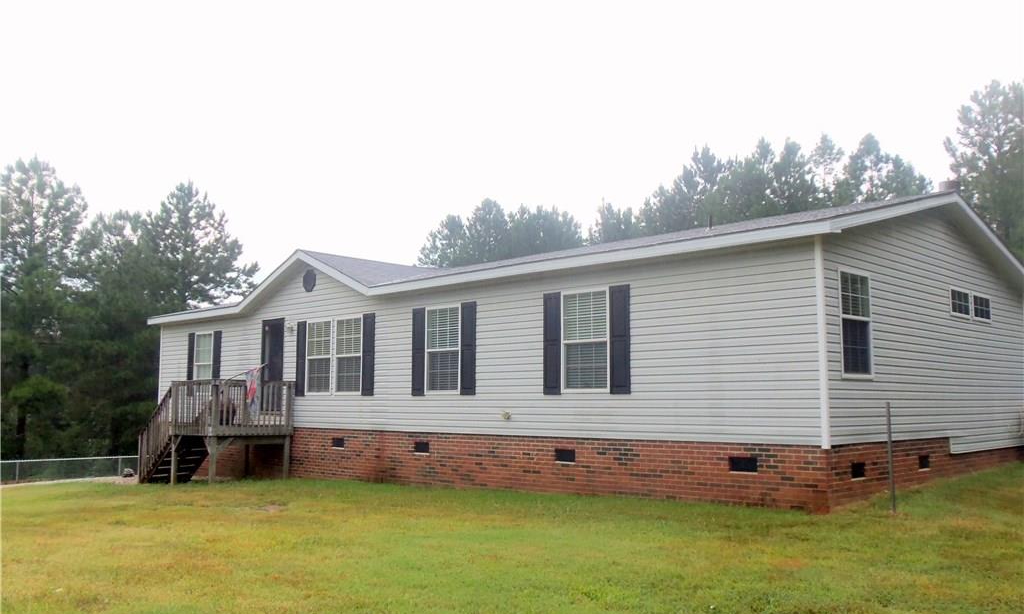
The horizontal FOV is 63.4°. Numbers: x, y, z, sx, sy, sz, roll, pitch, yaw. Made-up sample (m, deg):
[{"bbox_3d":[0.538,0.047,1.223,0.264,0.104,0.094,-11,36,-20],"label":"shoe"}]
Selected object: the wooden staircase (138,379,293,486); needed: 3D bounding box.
[{"bbox_3d":[-6.475,2.745,18.048,3.245,2.200,1.780,-6,-9,44],"label":"wooden staircase"}]

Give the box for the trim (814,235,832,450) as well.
[{"bbox_3d":[3.858,0.422,10.300,0.080,2.646,0.080,-6,-9,44],"label":"trim"}]

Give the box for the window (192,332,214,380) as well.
[{"bbox_3d":[-7.578,1.382,20.321,0.890,1.520,0.090,-6,-9,41],"label":"window"}]

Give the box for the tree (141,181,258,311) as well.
[{"bbox_3d":[-14.800,1.146,38.205,6.200,14.200,6.200,0,-6,0],"label":"tree"}]

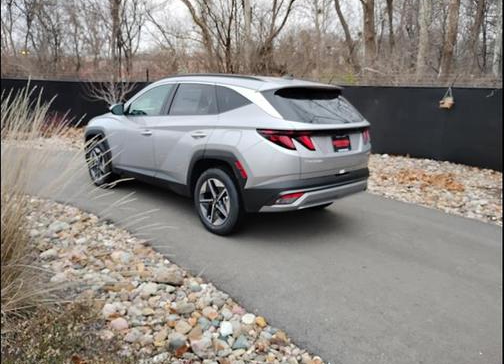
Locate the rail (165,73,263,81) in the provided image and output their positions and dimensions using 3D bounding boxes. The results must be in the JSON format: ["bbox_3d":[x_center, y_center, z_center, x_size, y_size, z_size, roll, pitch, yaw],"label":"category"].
[{"bbox_3d":[-0.501,-1.175,4.626,1.800,0.090,0.070,14,19,43],"label":"rail"}]

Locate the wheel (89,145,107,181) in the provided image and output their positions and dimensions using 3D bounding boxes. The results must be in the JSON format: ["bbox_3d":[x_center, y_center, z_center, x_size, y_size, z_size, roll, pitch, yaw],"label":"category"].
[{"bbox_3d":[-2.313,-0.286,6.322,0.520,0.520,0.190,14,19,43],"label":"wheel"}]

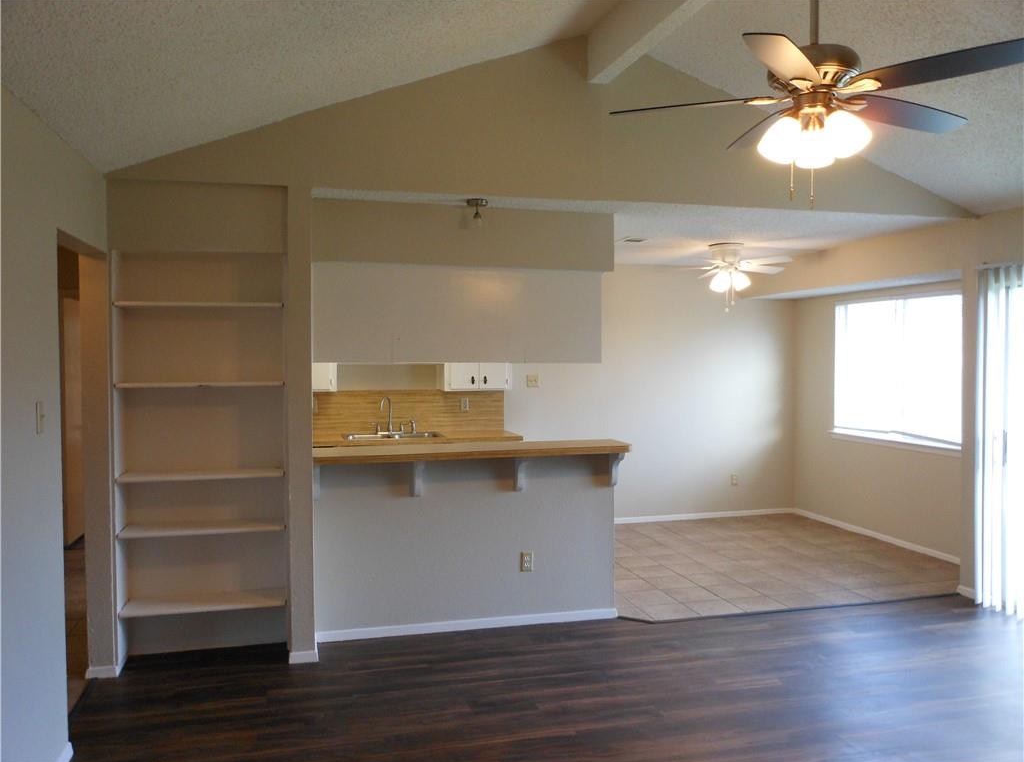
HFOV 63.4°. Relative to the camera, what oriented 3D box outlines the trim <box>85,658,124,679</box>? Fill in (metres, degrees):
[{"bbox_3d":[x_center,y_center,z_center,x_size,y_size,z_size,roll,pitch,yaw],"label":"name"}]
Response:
[{"bbox_3d":[-2.009,1.429,4.052,0.157,0.060,0.020,-1,2,-14],"label":"trim"}]

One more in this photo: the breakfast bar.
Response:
[{"bbox_3d":[-0.208,0.901,4.671,1.755,1.063,0.405,-1,2,-14],"label":"breakfast bar"}]

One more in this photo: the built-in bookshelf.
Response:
[{"bbox_3d":[-1.586,0.404,4.287,0.815,2.090,0.325,-1,2,-14],"label":"built-in bookshelf"}]

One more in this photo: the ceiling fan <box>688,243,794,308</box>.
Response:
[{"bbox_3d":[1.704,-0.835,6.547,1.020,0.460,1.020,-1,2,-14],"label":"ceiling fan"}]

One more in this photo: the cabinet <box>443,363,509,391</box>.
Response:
[{"bbox_3d":[-0.325,-0.312,7.241,0.595,0.782,0.310,-1,2,-14],"label":"cabinet"}]

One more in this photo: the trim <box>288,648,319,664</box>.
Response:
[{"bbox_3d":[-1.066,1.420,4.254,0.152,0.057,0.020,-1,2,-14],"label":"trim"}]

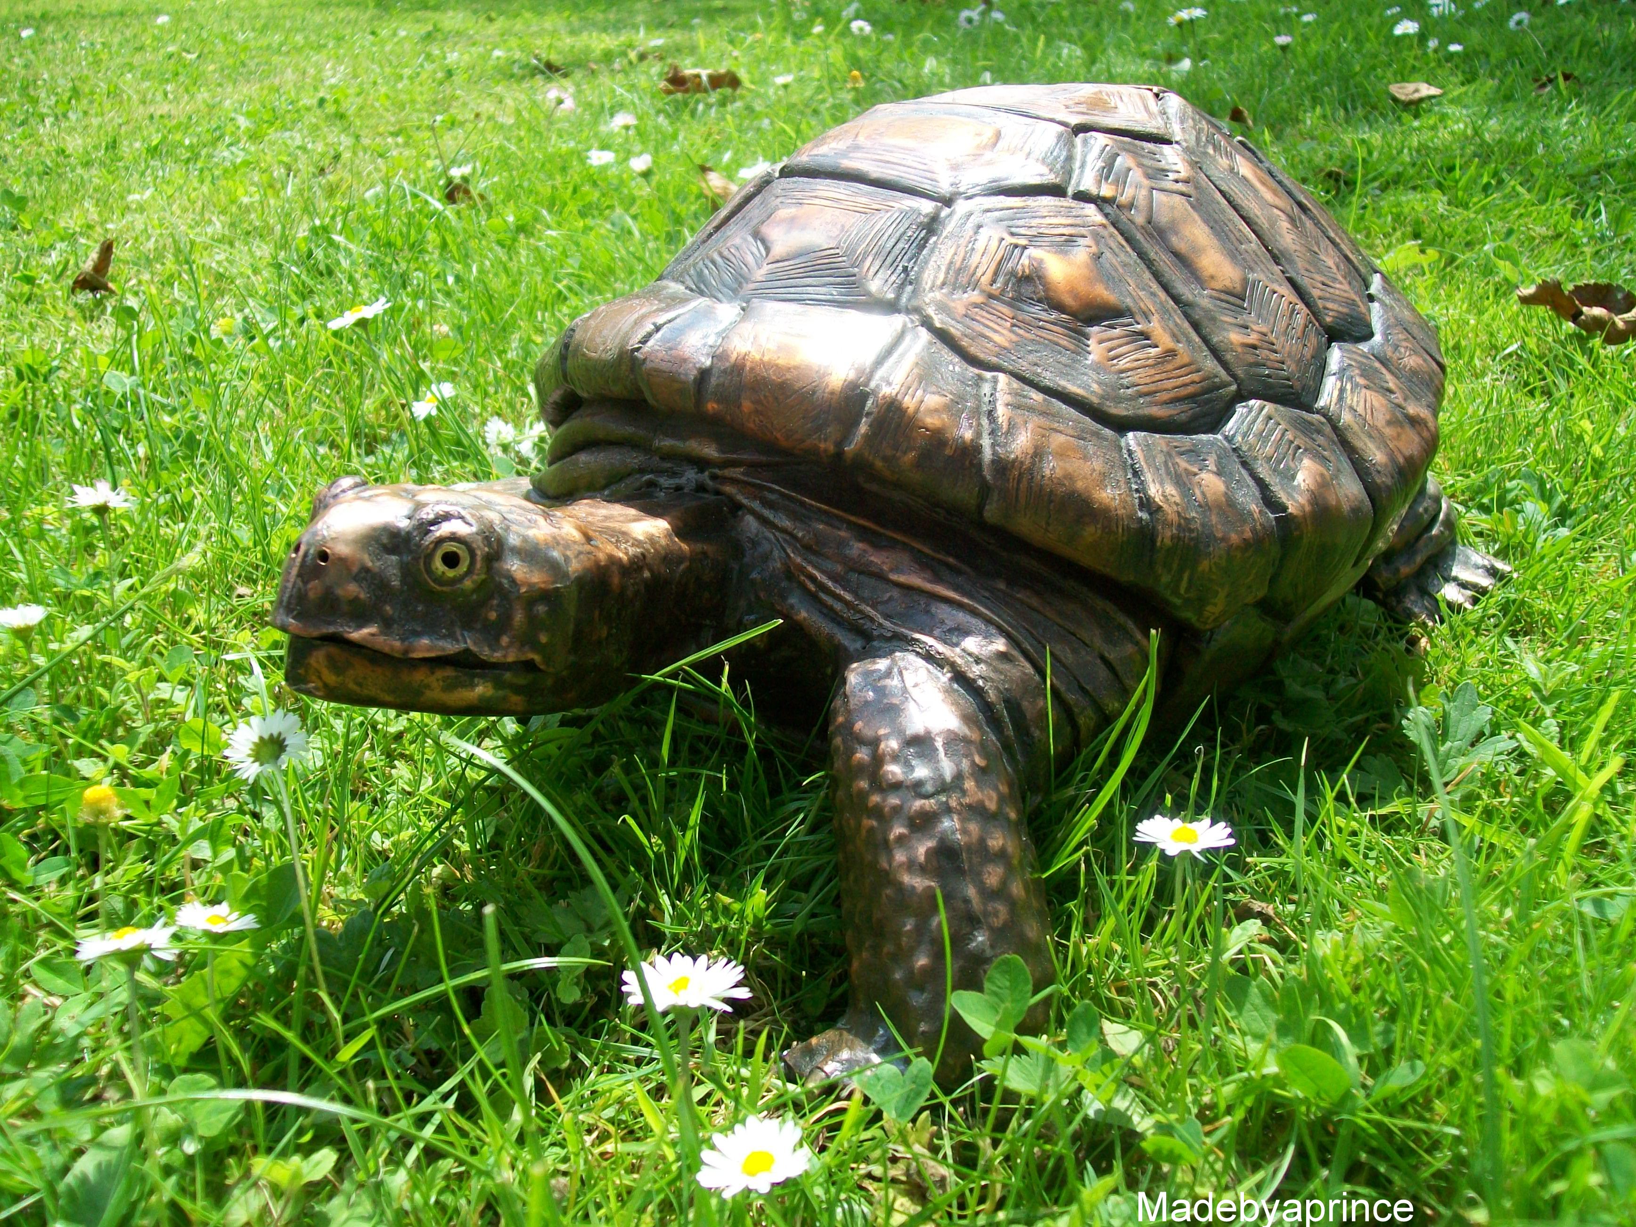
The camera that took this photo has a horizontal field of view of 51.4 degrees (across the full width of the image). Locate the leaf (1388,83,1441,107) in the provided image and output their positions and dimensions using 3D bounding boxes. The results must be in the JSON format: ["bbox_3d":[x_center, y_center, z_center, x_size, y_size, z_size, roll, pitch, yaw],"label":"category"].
[{"bbox_3d":[0.527,-0.458,1.500,0.046,0.016,0.034,8,27,17],"label":"leaf"}]

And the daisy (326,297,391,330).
[{"bbox_3d":[-0.173,-0.113,0.640,0.025,0.007,0.025,-28,22,-9],"label":"daisy"}]

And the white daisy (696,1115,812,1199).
[{"bbox_3d":[-0.013,0.107,0.335,0.023,0.009,0.023,-9,26,4],"label":"white daisy"}]

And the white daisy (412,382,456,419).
[{"bbox_3d":[-0.161,-0.089,0.710,0.021,0.007,0.021,-41,34,-5],"label":"white daisy"}]

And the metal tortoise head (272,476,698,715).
[{"bbox_3d":[-0.086,-0.005,0.445,0.106,0.055,0.058,-12,21,-34],"label":"metal tortoise head"}]

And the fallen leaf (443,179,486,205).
[{"bbox_3d":[-0.250,-0.297,1.200,0.034,0.018,0.026,0,26,0],"label":"fallen leaf"}]

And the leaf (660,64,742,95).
[{"bbox_3d":[-0.108,-0.496,1.580,0.074,0.024,0.036,-2,26,-3],"label":"leaf"}]

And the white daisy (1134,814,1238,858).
[{"bbox_3d":[0.086,0.052,0.400,0.024,0.009,0.024,0,18,0],"label":"white daisy"}]

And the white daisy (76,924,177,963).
[{"bbox_3d":[-0.157,0.075,0.385,0.024,0.009,0.024,-7,4,3],"label":"white daisy"}]

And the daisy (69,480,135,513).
[{"bbox_3d":[-0.248,-0.041,0.590,0.023,0.009,0.023,-7,18,-22],"label":"daisy"}]

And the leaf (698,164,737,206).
[{"bbox_3d":[-0.069,-0.295,1.180,0.040,0.027,0.030,0,26,0],"label":"leaf"}]

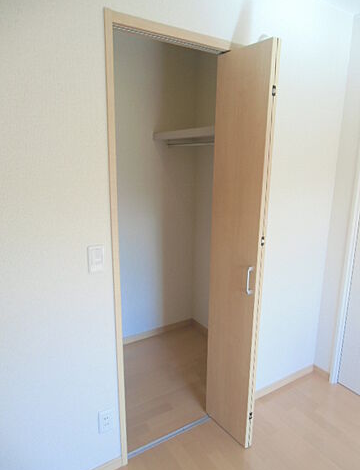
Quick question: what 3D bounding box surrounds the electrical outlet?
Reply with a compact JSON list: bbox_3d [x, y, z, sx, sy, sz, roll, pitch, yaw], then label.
[{"bbox_3d":[-0.348,0.893,1.589,0.070,0.120,0.012,-8,15,-31],"label":"electrical outlet"}]

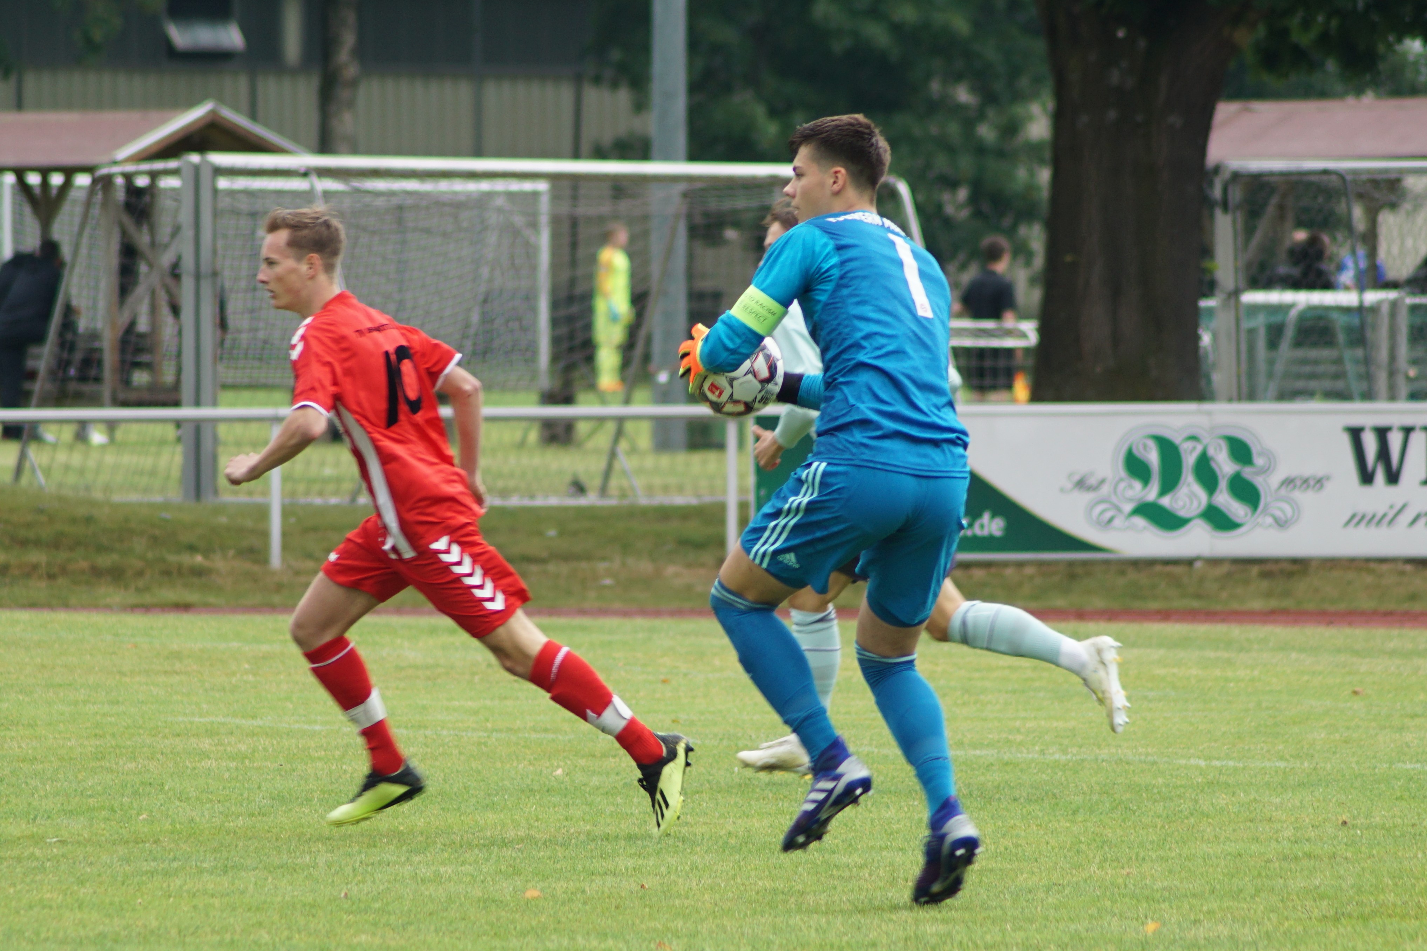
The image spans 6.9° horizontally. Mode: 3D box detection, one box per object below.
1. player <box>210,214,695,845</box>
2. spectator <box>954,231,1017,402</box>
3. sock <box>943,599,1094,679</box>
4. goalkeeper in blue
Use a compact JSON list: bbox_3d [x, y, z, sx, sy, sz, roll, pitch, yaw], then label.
[{"bbox_3d":[-0.682,0.116,31.700,1.200,1.680,0.660,0,1,29],"label":"player"},{"bbox_3d":[2.172,-1.040,94.000,0.520,1.780,0.360,0,1,18],"label":"spectator"},{"bbox_3d":[0.890,0.482,34.700,0.420,0.140,0.135,20,0,6],"label":"sock"},{"bbox_3d":[0.274,0.081,28.200,0.680,1.870,0.620,1,1,40],"label":"goalkeeper in blue"}]

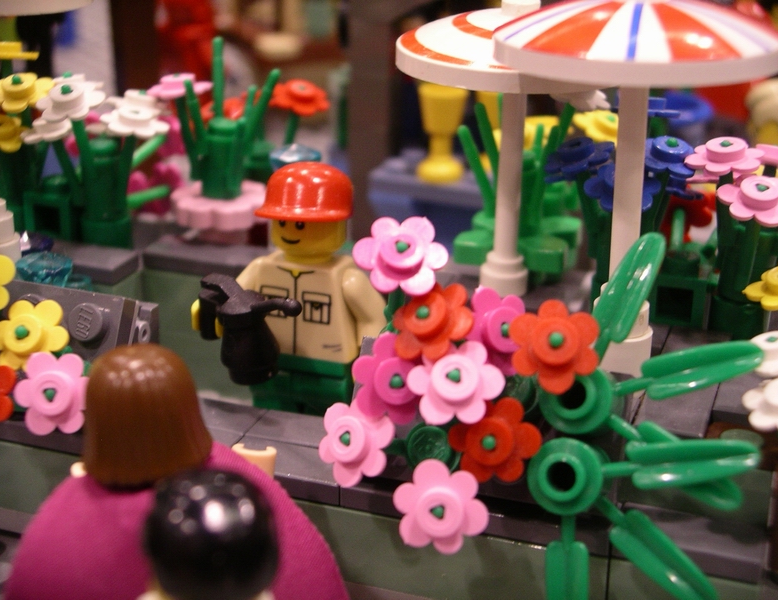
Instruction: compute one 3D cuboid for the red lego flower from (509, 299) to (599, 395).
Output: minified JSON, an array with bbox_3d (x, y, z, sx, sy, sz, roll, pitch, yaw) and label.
[{"bbox_3d":[0.017,0.005,0.150,0.010,0.010,0.002,-1,-22,-2],"label":"red lego flower"}]

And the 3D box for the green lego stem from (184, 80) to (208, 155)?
[{"bbox_3d":[-0.029,-0.028,0.217,0.002,0.012,0.002,-9,26,0],"label":"green lego stem"}]

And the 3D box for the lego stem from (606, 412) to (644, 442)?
[{"bbox_3d":[0.026,0.014,0.157,0.004,0.001,0.001,36,0,0],"label":"lego stem"}]

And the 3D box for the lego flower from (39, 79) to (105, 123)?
[{"bbox_3d":[-0.046,-0.030,0.208,0.010,0.003,0.010,3,41,0],"label":"lego flower"}]

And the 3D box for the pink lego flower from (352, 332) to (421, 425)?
[{"bbox_3d":[0.001,0.009,0.153,0.010,0.010,0.003,0,2,-17],"label":"pink lego flower"}]

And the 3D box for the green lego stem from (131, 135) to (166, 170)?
[{"bbox_3d":[-0.037,-0.023,0.220,0.002,0.007,0.002,43,0,0],"label":"green lego stem"}]

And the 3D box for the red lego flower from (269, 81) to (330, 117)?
[{"bbox_3d":[-0.015,-0.034,0.242,0.010,0.002,0.010,12,33,-8],"label":"red lego flower"}]

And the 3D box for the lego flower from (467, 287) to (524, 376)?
[{"bbox_3d":[0.012,0.003,0.152,0.010,0.010,0.003,-8,-6,-23],"label":"lego flower"}]

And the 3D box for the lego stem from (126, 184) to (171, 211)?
[{"bbox_3d":[-0.037,-0.016,0.220,0.007,0.002,0.002,-19,0,0],"label":"lego stem"}]

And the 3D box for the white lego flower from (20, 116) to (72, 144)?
[{"bbox_3d":[-0.051,-0.026,0.217,0.010,0.003,0.010,-6,32,0],"label":"white lego flower"}]

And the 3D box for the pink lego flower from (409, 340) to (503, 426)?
[{"bbox_3d":[0.007,0.008,0.148,0.010,0.010,0.003,4,-19,10],"label":"pink lego flower"}]

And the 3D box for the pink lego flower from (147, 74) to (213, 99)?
[{"bbox_3d":[-0.032,-0.032,0.218,0.010,0.003,0.010,-6,20,0],"label":"pink lego flower"}]

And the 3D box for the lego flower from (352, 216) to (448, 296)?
[{"bbox_3d":[0.001,-0.005,0.149,0.010,0.009,0.003,0,-19,-2],"label":"lego flower"}]

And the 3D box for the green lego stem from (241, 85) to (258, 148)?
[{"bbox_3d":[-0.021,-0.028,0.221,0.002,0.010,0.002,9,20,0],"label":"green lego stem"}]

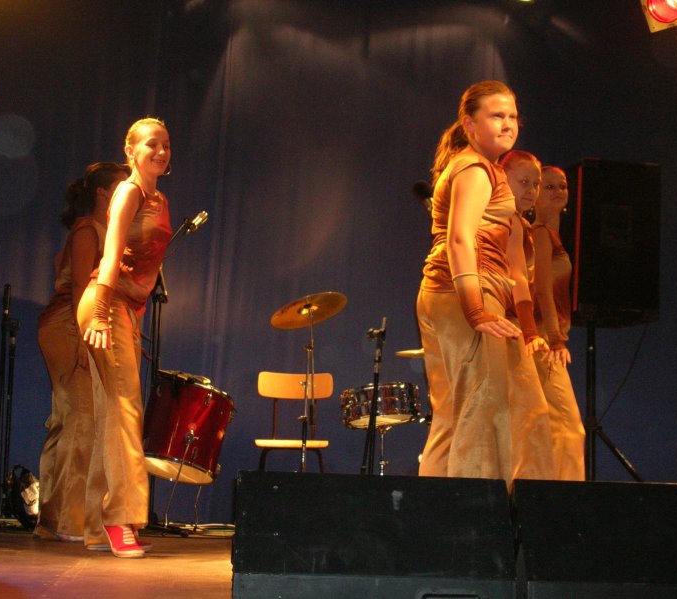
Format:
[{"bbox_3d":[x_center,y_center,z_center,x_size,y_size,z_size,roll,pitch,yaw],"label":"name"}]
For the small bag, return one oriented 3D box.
[{"bbox_3d":[-1.525,0.954,6.985,0.250,0.330,0.170,3,-6,-17],"label":"small bag"}]

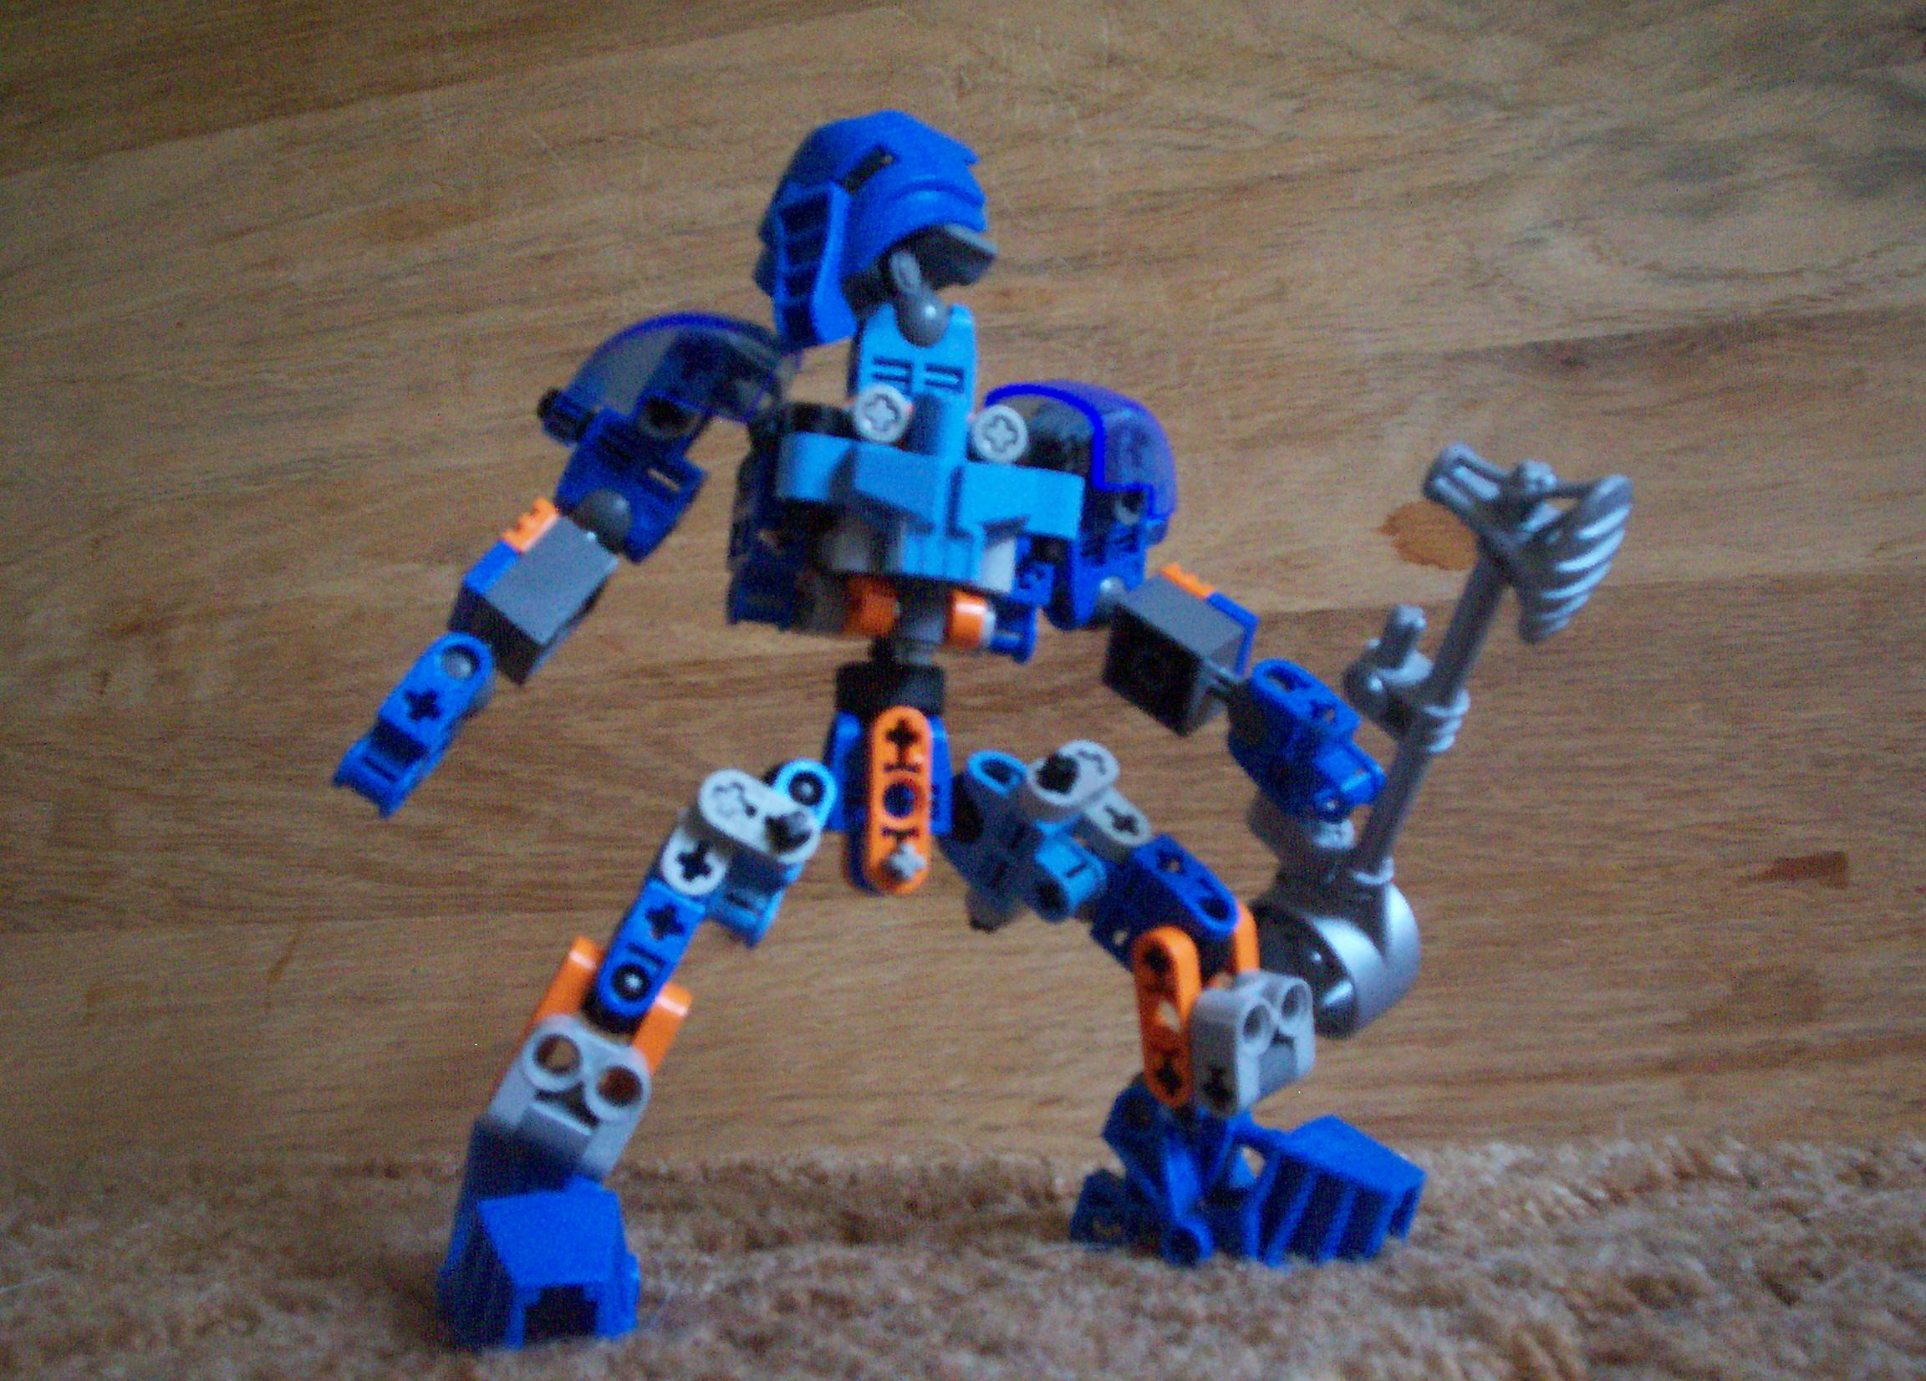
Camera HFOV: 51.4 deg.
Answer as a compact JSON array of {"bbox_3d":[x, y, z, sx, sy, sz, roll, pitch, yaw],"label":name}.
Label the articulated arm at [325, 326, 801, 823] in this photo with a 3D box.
[{"bbox_3d":[-0.052,-0.017,0.263,0.027,0.083,0.028,37,-14,-7],"label":"articulated arm"}]

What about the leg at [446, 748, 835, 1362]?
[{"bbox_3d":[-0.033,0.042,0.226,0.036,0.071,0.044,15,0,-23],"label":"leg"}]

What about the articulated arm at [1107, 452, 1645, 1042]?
[{"bbox_3d":[0.052,0.007,0.258,0.064,0.073,0.032,0,0,-12],"label":"articulated arm"}]

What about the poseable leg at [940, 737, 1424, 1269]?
[{"bbox_3d":[0.027,0.041,0.255,0.054,0.069,0.038,0,0,42],"label":"poseable leg"}]

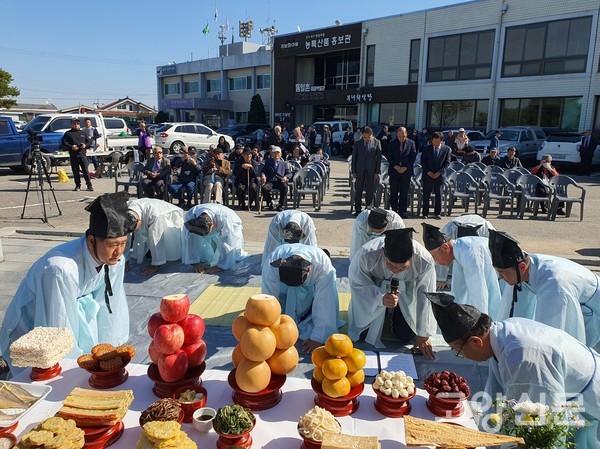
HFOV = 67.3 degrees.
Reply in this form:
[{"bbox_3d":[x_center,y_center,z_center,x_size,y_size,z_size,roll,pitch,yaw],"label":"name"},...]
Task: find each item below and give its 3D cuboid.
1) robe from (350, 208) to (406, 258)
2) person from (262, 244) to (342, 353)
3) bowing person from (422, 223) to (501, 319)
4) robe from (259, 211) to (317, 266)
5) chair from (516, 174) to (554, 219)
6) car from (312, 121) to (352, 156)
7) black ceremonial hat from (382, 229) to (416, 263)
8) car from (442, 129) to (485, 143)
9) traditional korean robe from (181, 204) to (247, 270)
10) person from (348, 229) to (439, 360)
[{"bbox_3d":[0.847,0.142,5.191,0.620,0.650,0.850,2,12,3],"label":"robe"},{"bbox_3d":[0.000,0.466,3.598,0.600,0.640,0.950,1,12,0],"label":"person"},{"bbox_3d":[1.553,0.404,4.017,0.880,0.750,0.580,-8,15,-37],"label":"bowing person"},{"bbox_3d":[-0.122,0.112,5.240,0.600,0.640,1.000,1,12,0],"label":"robe"},{"bbox_3d":[4.398,-0.531,8.544,0.560,0.790,0.560,3,12,8],"label":"chair"},{"bbox_3d":[2.747,-5.358,28.192,1.750,1.980,4.800,12,16,42],"label":"car"},{"bbox_3d":[0.672,0.149,3.046,0.210,0.230,0.200,3,42,7],"label":"black ceremonial hat"},{"bbox_3d":[7.734,-3.728,22.001,1.820,1.560,4.600,13,17,43],"label":"car"},{"bbox_3d":[-0.972,0.104,5.191,0.580,0.640,0.820,5,13,17],"label":"traditional korean robe"},{"bbox_3d":[0.682,0.448,3.447,0.630,0.870,0.830,2,12,3],"label":"person"}]

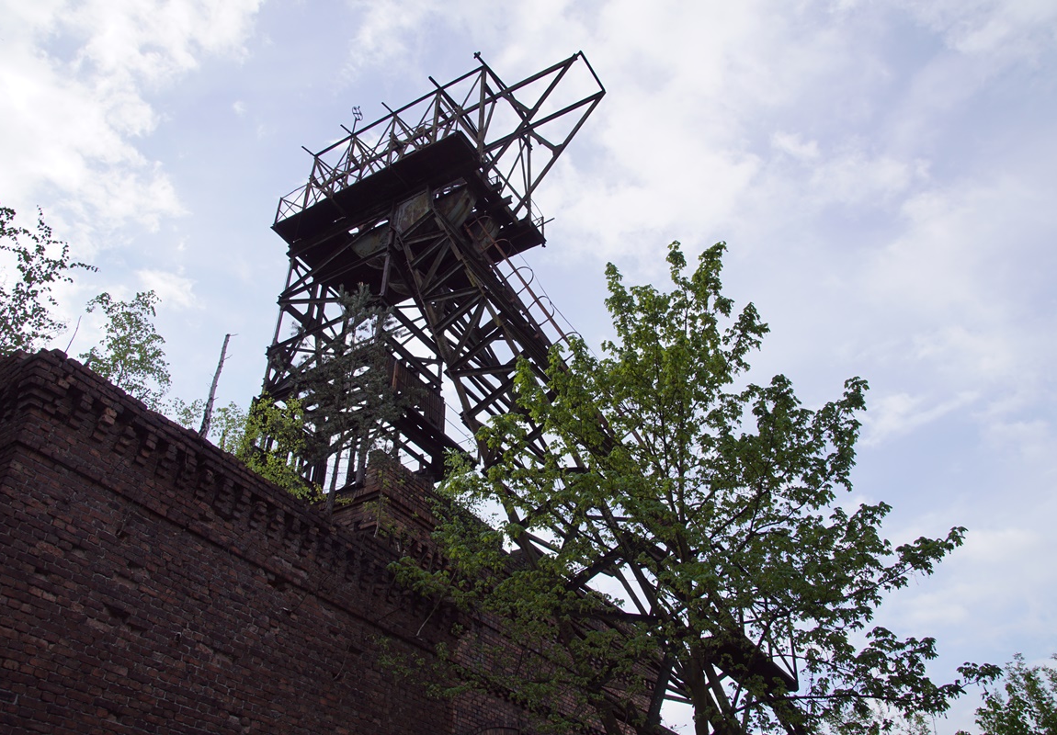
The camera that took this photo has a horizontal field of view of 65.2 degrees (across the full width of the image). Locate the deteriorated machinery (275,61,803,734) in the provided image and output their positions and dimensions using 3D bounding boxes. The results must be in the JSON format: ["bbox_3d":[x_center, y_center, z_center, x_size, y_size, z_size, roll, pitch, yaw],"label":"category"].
[{"bbox_3d":[-0.544,1.355,18.196,13.748,23.186,7.488,-20,-41,23],"label":"deteriorated machinery"}]

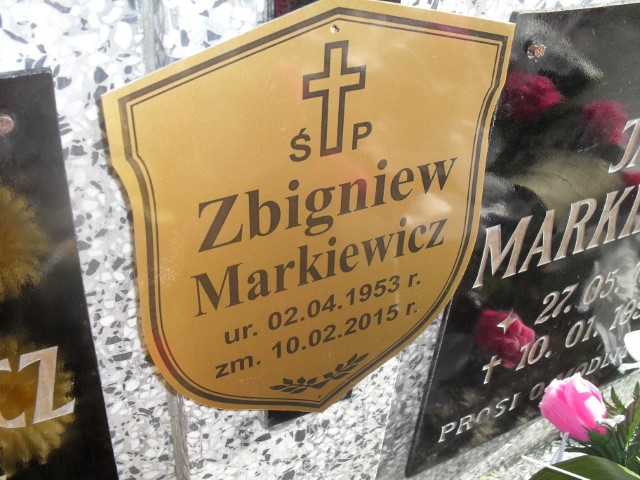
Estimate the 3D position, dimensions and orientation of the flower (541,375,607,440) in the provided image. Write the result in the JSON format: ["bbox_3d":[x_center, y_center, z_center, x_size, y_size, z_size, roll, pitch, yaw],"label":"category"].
[{"bbox_3d":[0.207,0.136,0.530,0.052,0.055,0.052,-22,12,15],"label":"flower"}]

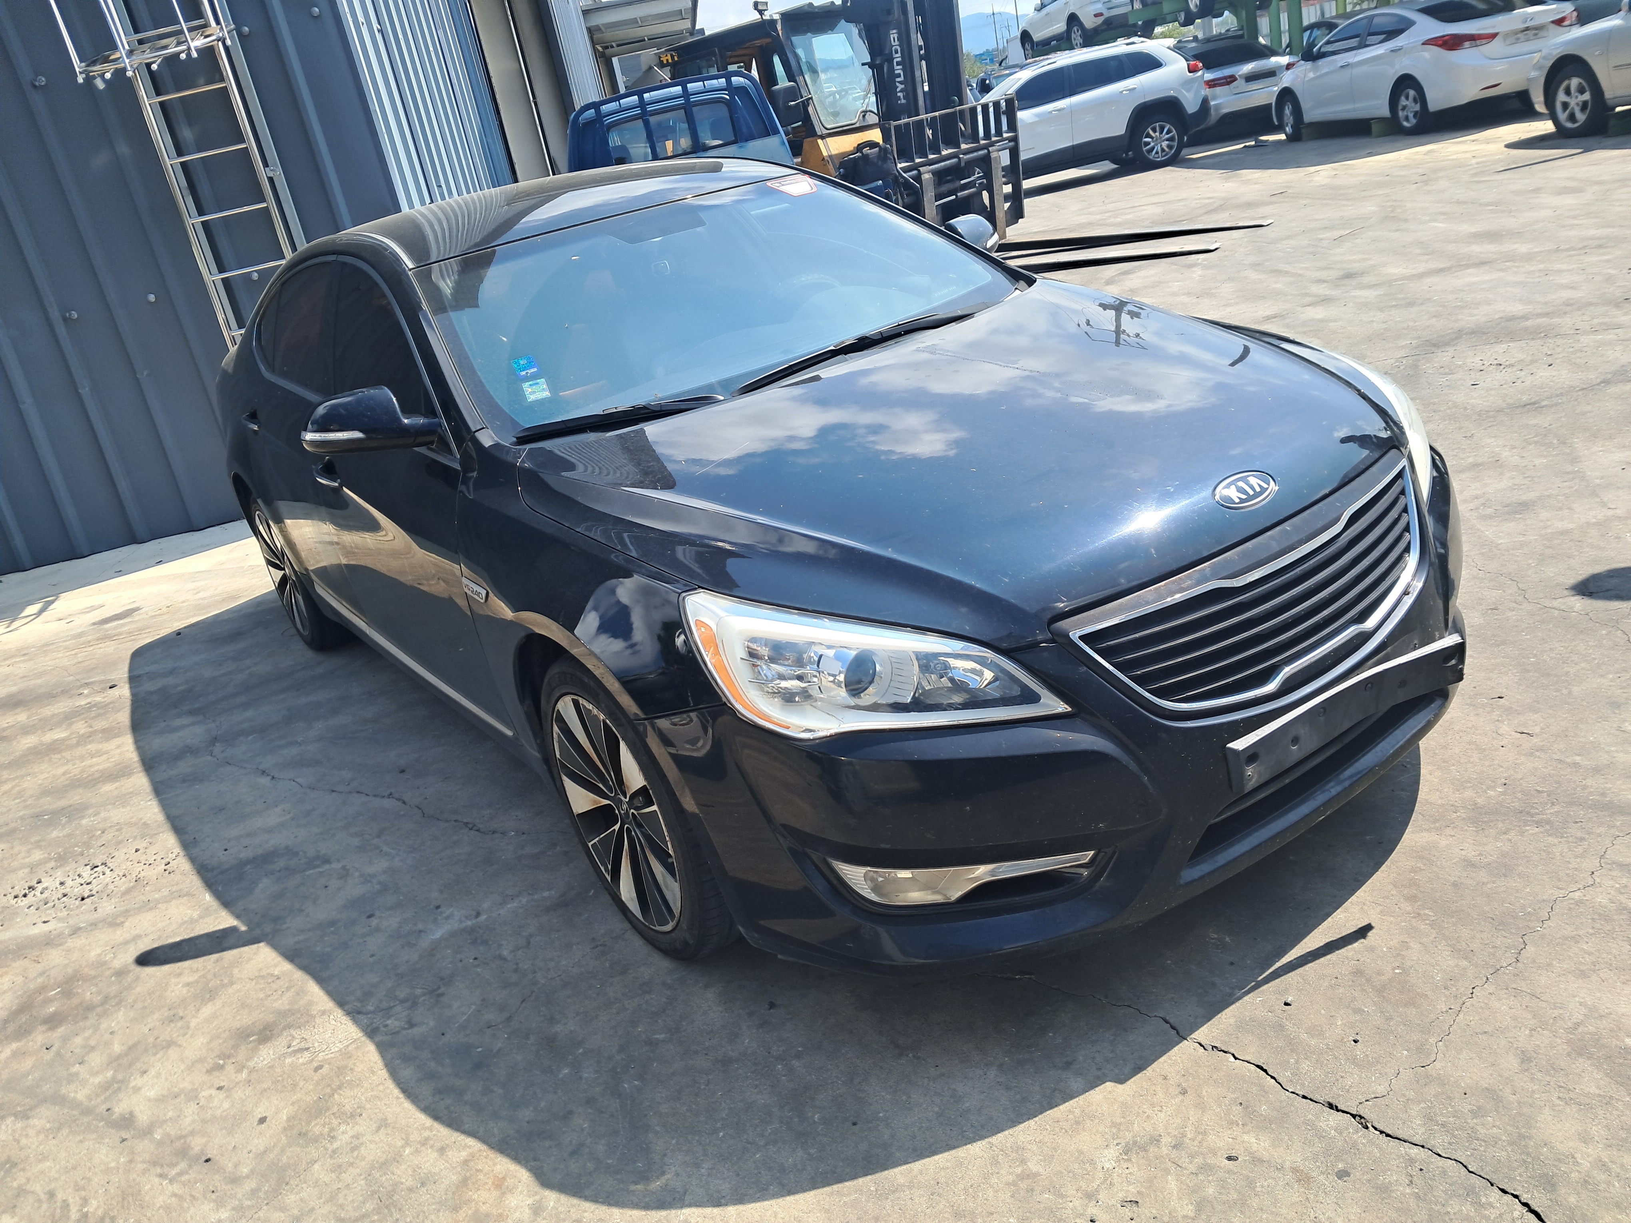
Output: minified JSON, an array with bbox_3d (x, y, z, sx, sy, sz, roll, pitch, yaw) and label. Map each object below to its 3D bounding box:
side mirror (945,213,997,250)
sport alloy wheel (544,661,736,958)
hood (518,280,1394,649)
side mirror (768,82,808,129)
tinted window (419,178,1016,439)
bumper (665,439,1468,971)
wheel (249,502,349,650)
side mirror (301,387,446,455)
[{"bbox_3d":[0.506,-1.083,3.677,0.240,0.160,0.200,-24,23,-29],"label":"side mirror"},{"bbox_3d":[-0.294,0.350,2.476,0.240,0.665,0.665,-24,23,-29],"label":"sport alloy wheel"},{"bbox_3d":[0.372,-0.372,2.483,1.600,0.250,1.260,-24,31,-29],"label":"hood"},{"bbox_3d":[-0.237,-4.380,11.000,0.250,0.340,0.100,-22,22,-24],"label":"side mirror"},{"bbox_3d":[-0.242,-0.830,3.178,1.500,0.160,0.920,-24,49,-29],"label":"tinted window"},{"bbox_3d":[0.669,0.087,2.324,1.840,0.560,0.740,-24,23,-29],"label":"bumper"},{"bbox_3d":[-1.890,-0.176,4.772,0.240,0.665,0.665,-24,23,-29],"label":"wheel"},{"bbox_3d":[-0.989,-0.424,2.789,0.240,0.160,0.200,-24,23,-29],"label":"side mirror"}]

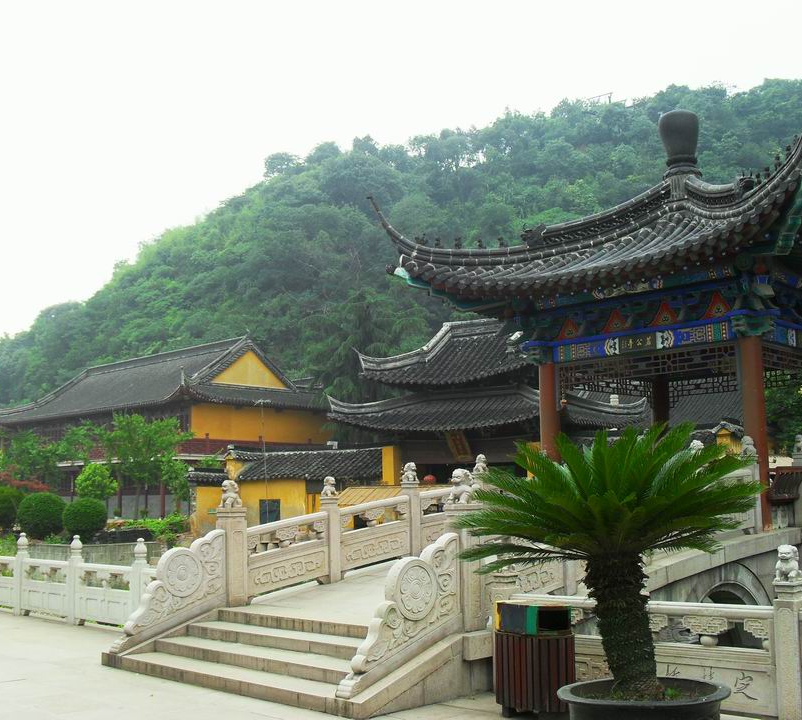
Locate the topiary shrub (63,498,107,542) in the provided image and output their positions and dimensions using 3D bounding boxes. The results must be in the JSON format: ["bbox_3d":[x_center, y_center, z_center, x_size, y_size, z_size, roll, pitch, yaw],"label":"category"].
[{"bbox_3d":[-13.327,6.801,41.000,1.844,1.863,1.844,-1,-8,0],"label":"topiary shrub"}]

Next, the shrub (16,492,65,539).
[{"bbox_3d":[-16.146,7.003,43.500,2.195,2.042,2.195,-1,-8,0],"label":"shrub"}]

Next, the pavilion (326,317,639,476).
[{"bbox_3d":[4.242,2.875,44.465,10.910,9.980,10.200,-7,-10,34],"label":"pavilion"}]

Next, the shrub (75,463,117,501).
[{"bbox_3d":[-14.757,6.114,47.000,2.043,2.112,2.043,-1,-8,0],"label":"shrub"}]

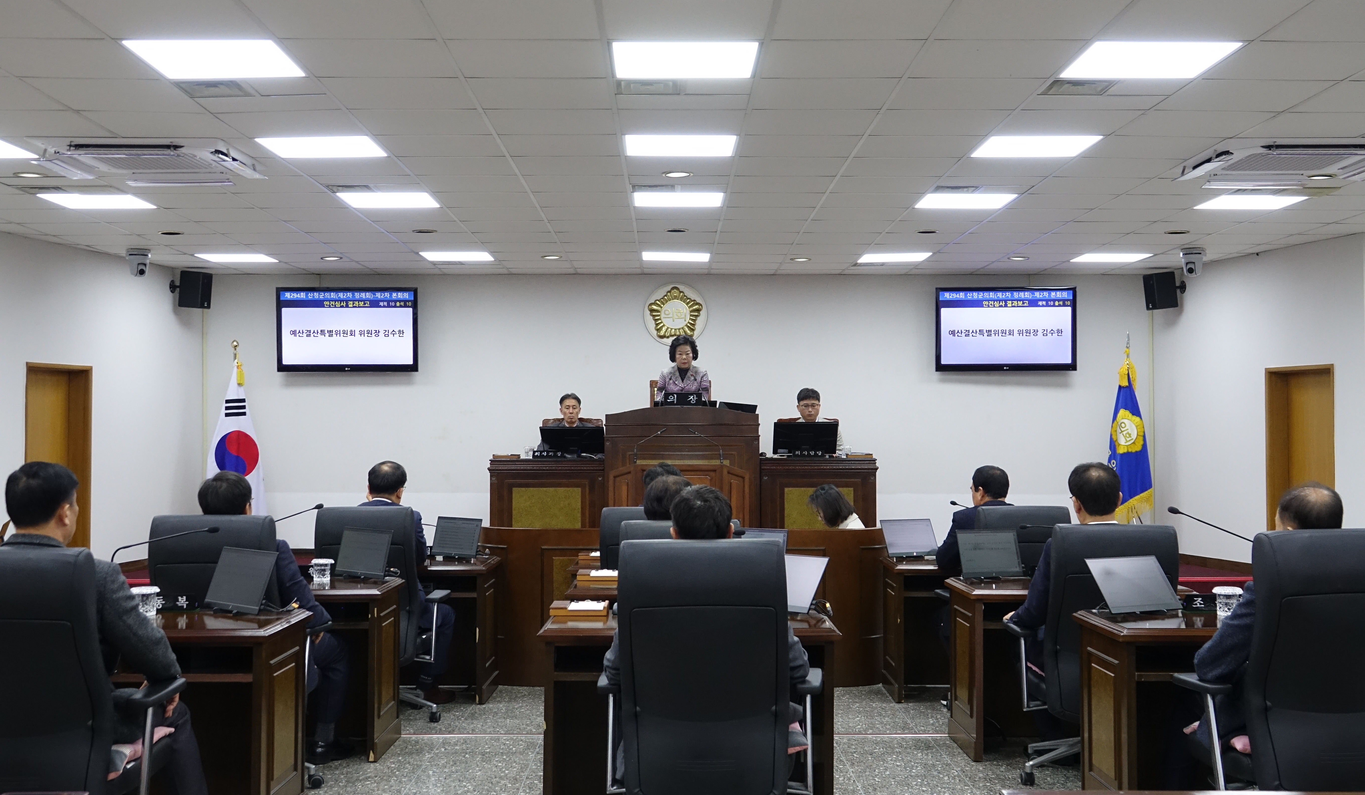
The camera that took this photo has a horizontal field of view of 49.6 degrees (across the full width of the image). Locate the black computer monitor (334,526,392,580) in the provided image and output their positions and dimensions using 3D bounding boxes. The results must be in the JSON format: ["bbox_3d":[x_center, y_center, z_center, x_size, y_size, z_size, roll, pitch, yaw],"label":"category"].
[{"bbox_3d":[-1.555,0.766,7.243,0.360,0.240,0.100,-1,-1,35],"label":"black computer monitor"}]

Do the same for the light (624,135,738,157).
[{"bbox_3d":[-0.009,-1.333,7.742,0.600,0.040,0.600,0,-2,-1],"label":"light"}]

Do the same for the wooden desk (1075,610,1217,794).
[{"bbox_3d":[2.046,1.208,5.440,1.034,0.744,0.621,0,-2,-1],"label":"wooden desk"}]

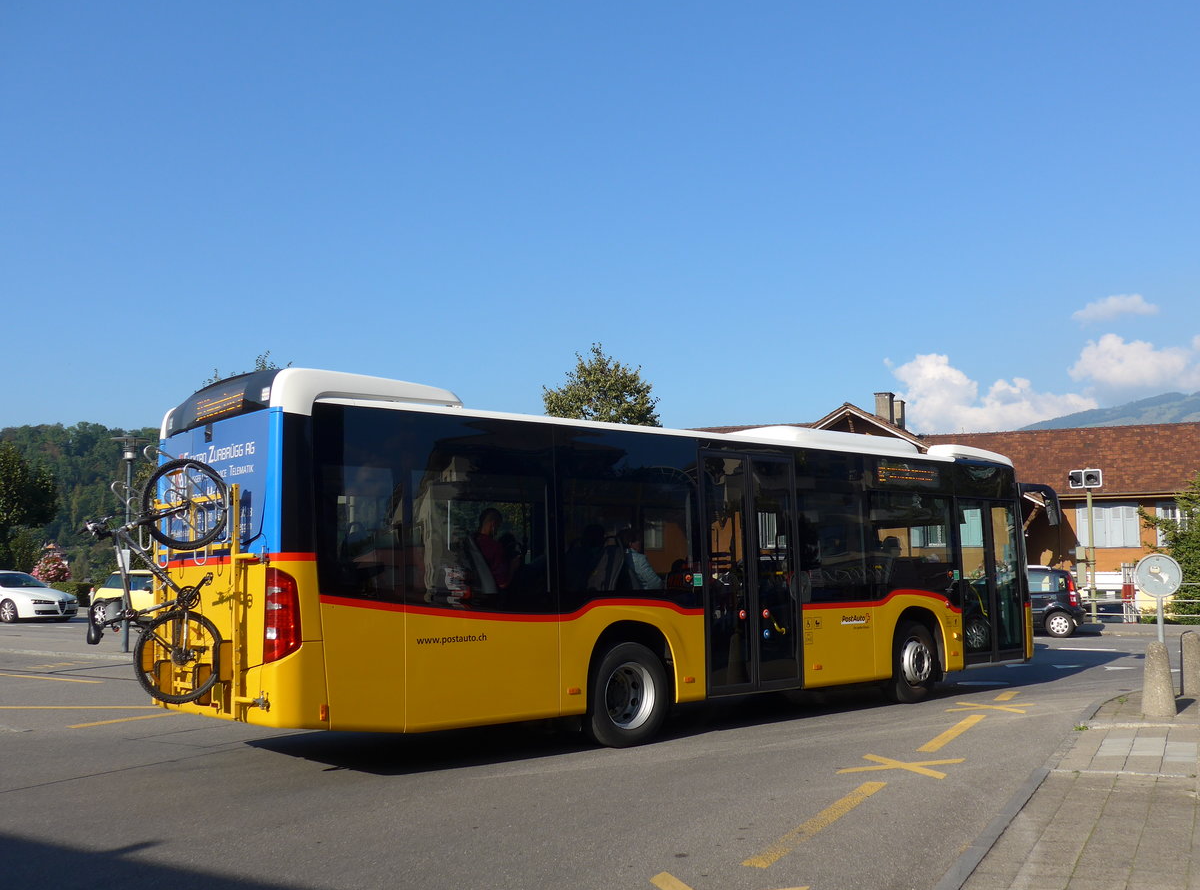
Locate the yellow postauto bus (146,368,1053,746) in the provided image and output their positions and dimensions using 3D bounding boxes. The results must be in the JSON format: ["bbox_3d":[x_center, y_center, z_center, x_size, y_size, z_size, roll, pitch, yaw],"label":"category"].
[{"bbox_3d":[0.944,1.377,12.910,10.770,3.140,2.620,5,-7,-41],"label":"yellow postauto bus"}]

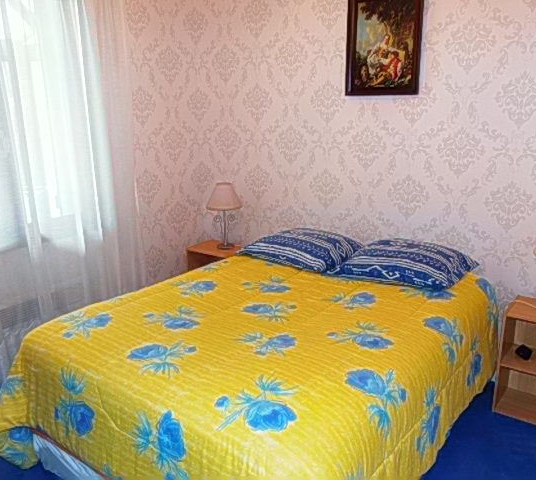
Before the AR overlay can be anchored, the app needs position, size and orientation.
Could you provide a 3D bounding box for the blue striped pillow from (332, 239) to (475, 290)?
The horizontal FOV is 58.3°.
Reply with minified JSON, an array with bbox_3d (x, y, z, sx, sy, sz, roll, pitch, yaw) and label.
[{"bbox_3d":[0.821,0.094,2.833,0.671,0.190,0.507,8,17,29],"label":"blue striped pillow"}]

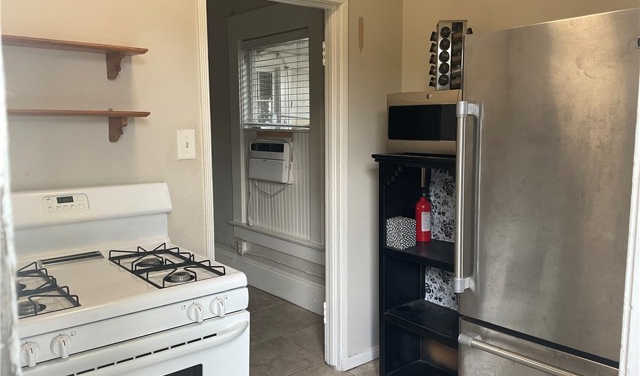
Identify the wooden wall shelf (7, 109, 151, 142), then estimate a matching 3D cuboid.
[{"bbox_3d":[-0.958,-0.220,1.962,0.640,0.118,0.145,-6,8,-39],"label":"wooden wall shelf"}]

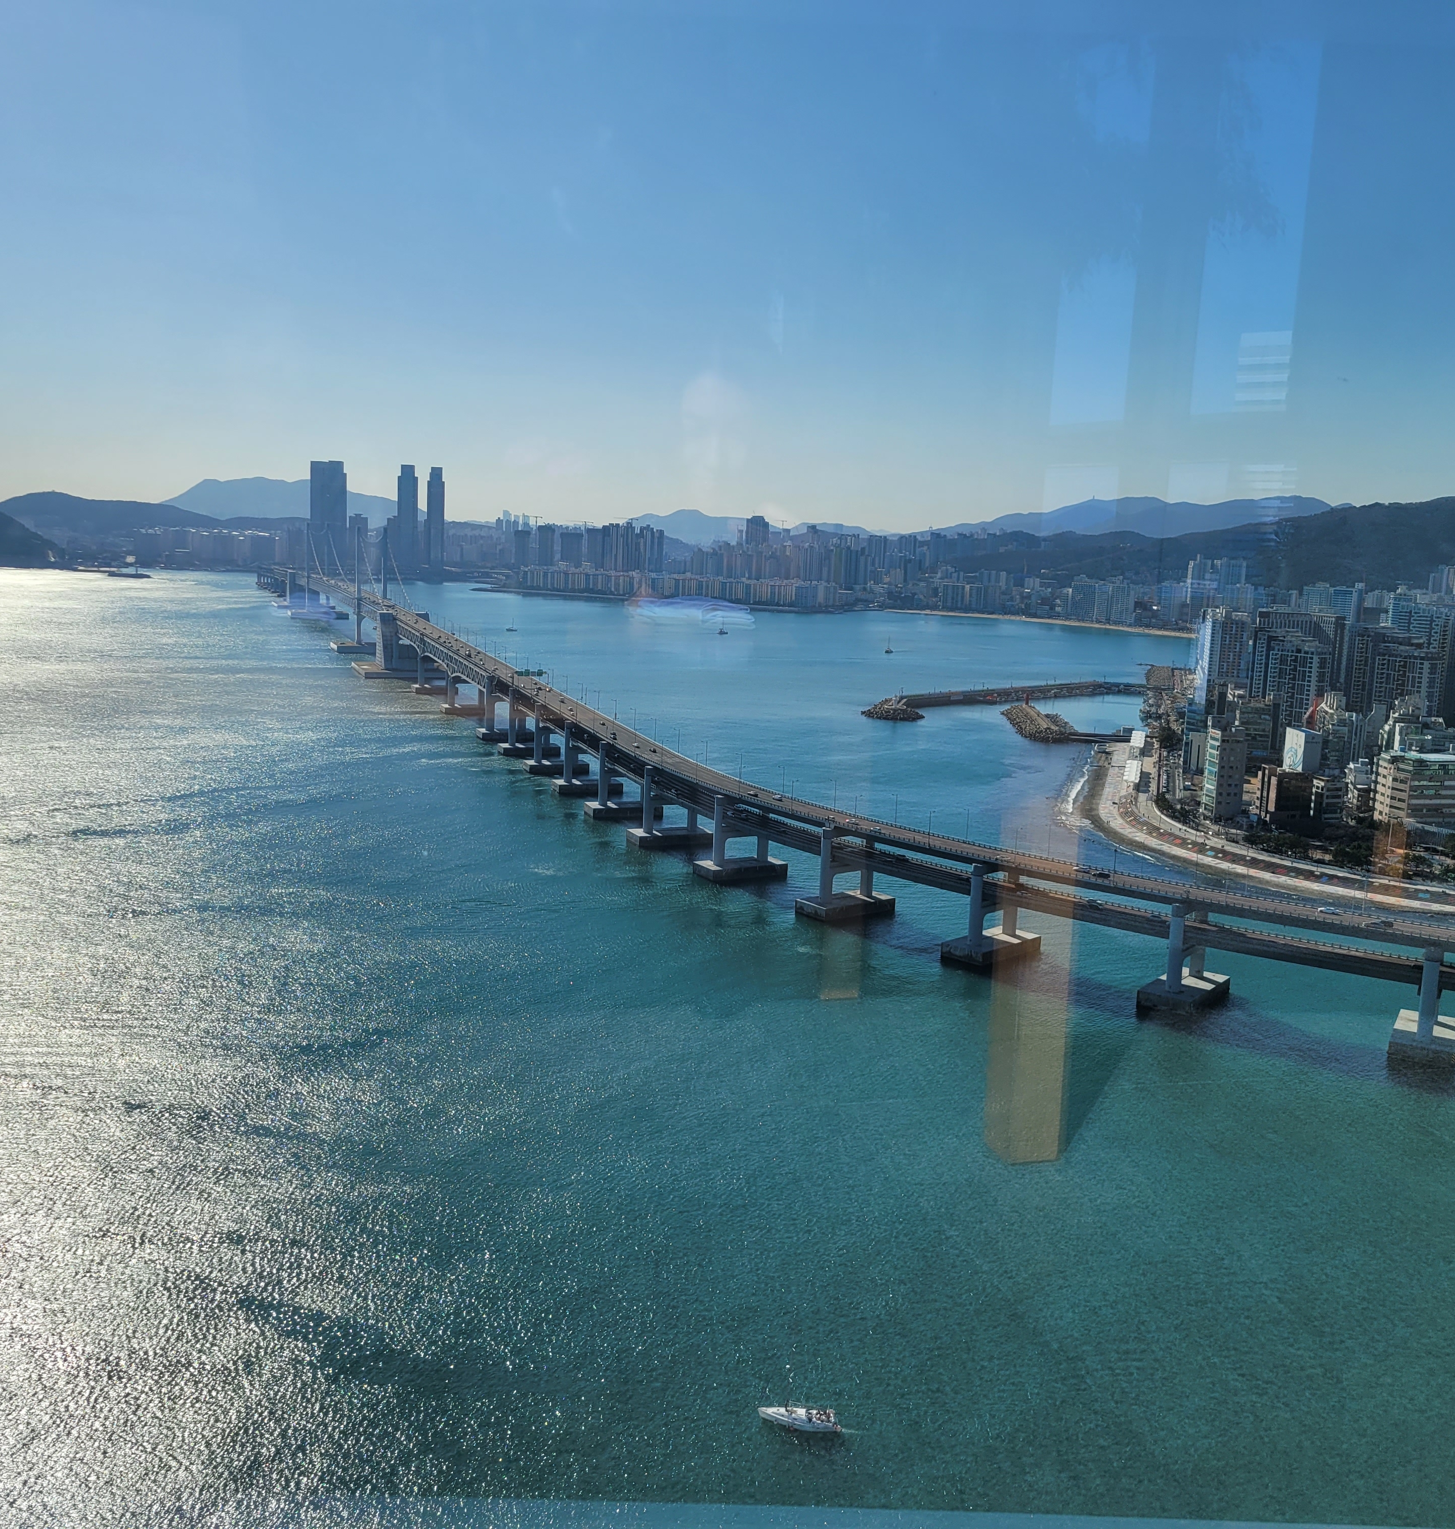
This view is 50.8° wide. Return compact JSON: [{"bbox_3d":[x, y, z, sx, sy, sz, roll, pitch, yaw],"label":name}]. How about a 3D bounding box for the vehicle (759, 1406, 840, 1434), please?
[{"bbox_3d":[9.850,87.950,206.600,11.000,1.900,3.400,3,9,8],"label":"vehicle"}]

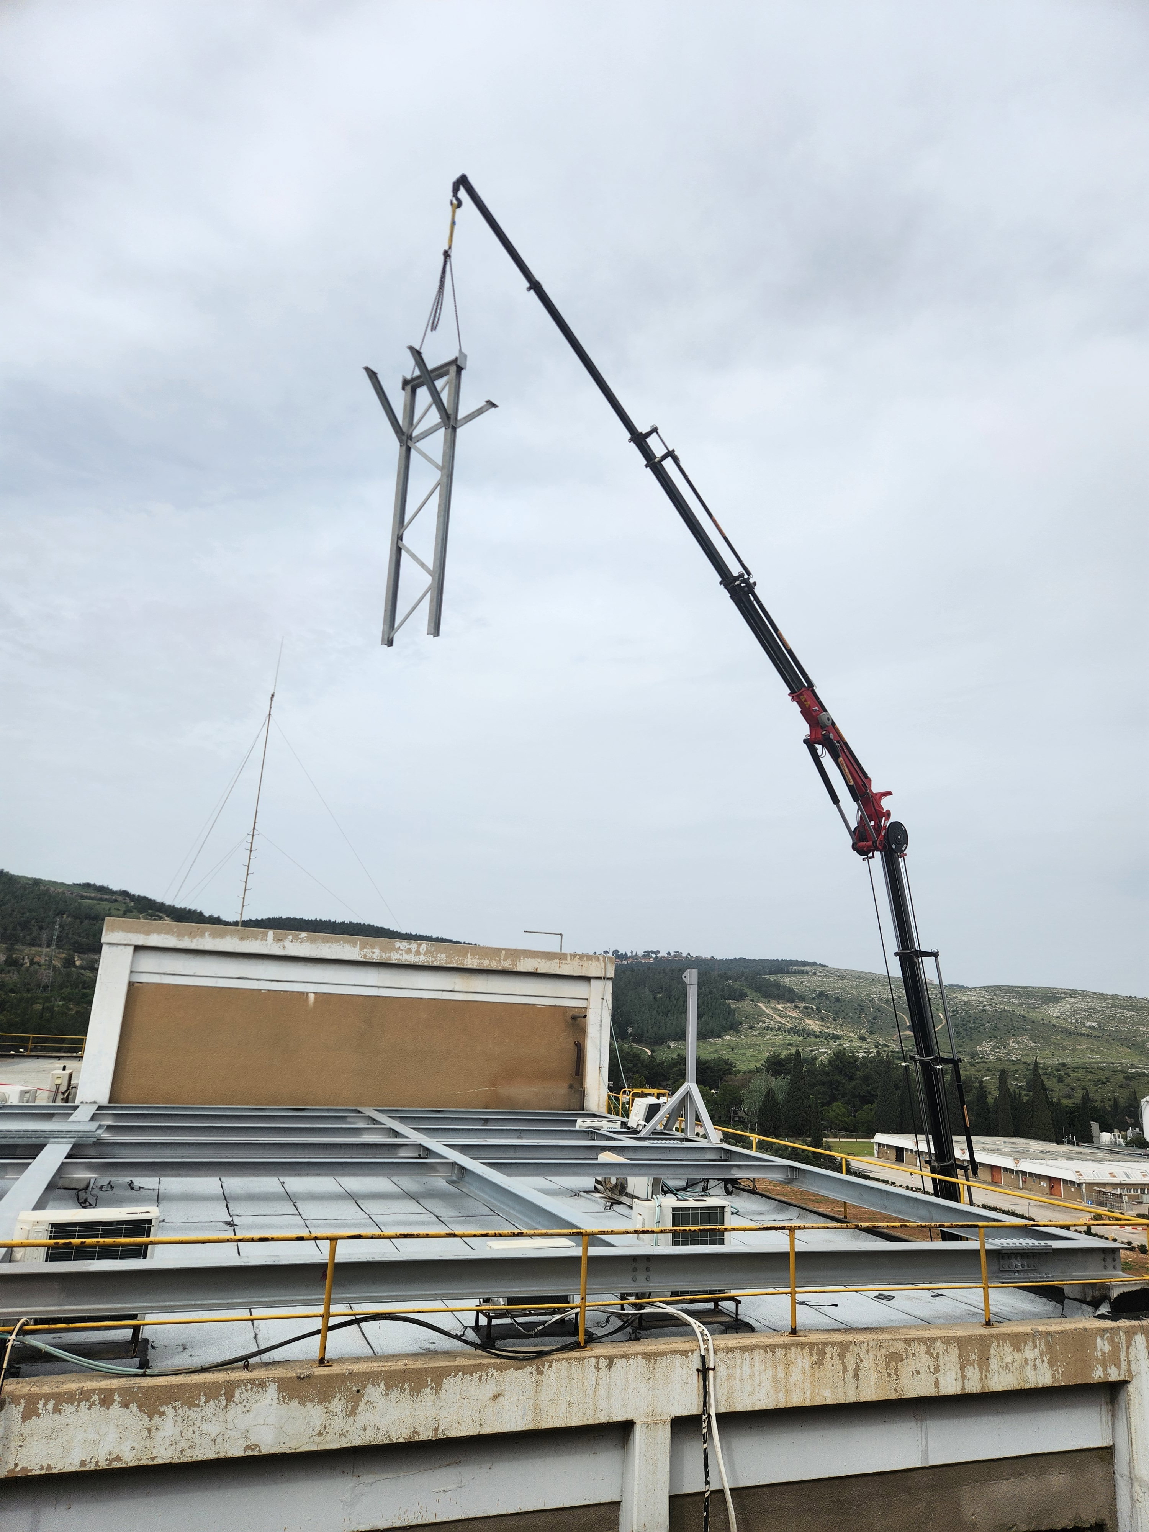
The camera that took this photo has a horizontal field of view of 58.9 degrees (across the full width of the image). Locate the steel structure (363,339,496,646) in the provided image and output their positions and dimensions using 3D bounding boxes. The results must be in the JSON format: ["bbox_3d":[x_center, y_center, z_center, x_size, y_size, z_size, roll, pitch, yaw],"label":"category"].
[{"bbox_3d":[-2.316,-4.102,15.528,1.160,4.650,2.000,-8,-17,36],"label":"steel structure"}]

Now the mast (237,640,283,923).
[{"bbox_3d":[-11.921,1.060,38.630,0.400,12.557,0.300,8,-16,-17],"label":"mast"}]

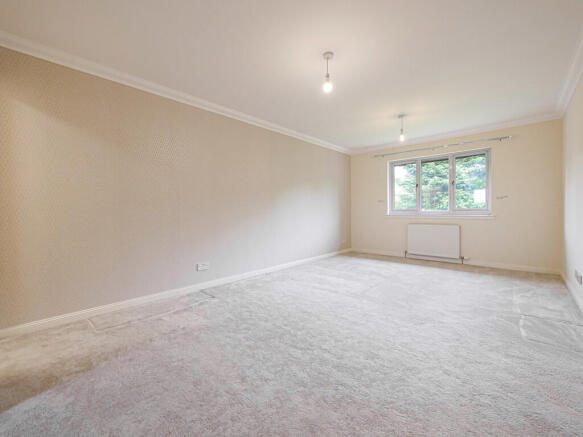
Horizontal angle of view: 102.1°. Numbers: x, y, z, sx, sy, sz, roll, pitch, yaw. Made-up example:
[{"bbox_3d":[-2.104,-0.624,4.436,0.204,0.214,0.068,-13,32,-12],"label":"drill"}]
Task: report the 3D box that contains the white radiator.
[{"bbox_3d":[2.736,0.435,4.564,0.892,0.638,0.110,0,2,44],"label":"white radiator"}]

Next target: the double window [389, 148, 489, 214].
[{"bbox_3d":[2.804,-0.647,4.637,1.735,1.151,0.130,0,2,44],"label":"double window"}]

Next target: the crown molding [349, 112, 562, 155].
[{"bbox_3d":[2.682,-1.540,4.576,3.459,0.088,0.085,0,2,44],"label":"crown molding"}]

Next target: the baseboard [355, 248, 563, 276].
[{"bbox_3d":[2.733,0.792,4.649,3.459,0.090,0.020,0,2,44],"label":"baseboard"}]

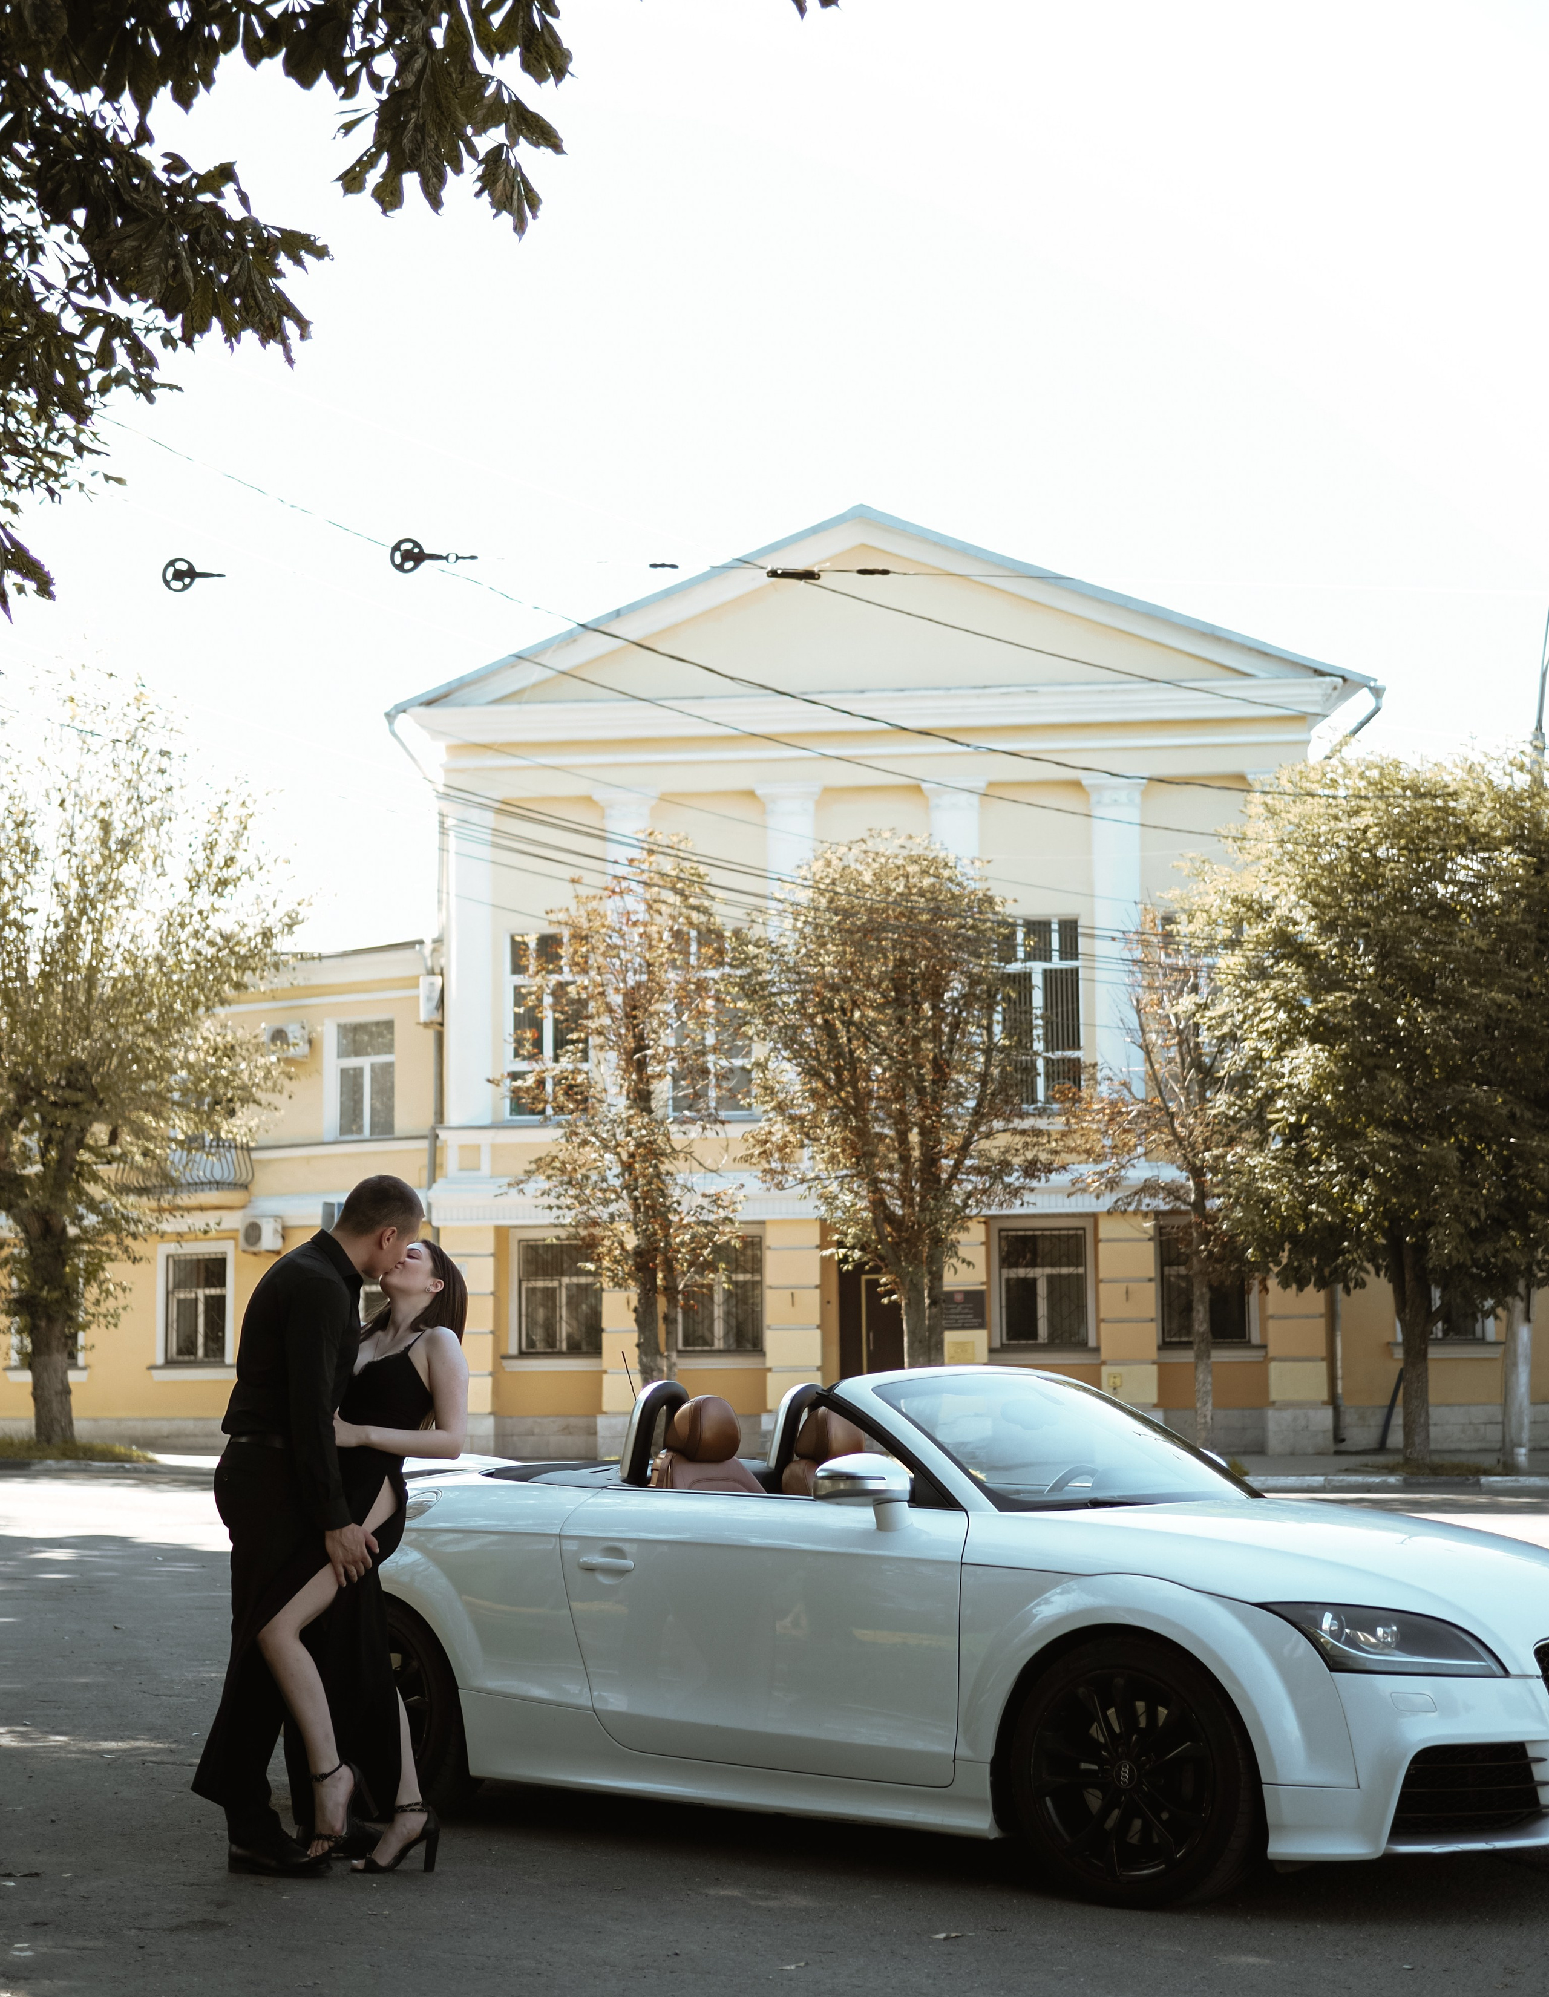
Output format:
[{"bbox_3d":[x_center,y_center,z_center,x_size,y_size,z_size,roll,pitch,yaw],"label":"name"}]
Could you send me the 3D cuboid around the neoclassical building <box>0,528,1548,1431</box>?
[{"bbox_3d":[-0.152,-0.073,43.266,21.600,13.175,5.000,-2,-7,6],"label":"neoclassical building"}]

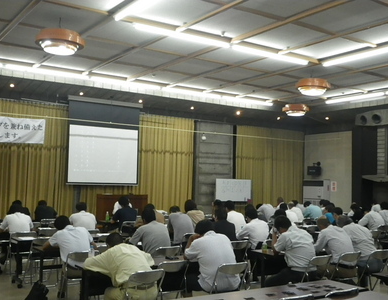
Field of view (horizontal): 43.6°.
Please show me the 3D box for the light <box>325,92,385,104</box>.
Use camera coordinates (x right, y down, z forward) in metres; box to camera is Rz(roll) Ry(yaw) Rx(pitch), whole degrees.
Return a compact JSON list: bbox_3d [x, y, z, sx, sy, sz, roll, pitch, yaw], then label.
[{"bbox_3d":[5.582,-1.815,17.011,0.130,0.100,2.420,4,-4,-34],"label":"light"}]

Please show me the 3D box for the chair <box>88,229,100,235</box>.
[{"bbox_3d":[-2.010,1.816,8.776,0.460,0.770,0.480,4,-5,-35],"label":"chair"}]

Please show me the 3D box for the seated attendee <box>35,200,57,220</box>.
[{"bbox_3d":[-3.531,1.791,11.510,0.520,1.200,0.780,4,-5,-35],"label":"seated attendee"}]

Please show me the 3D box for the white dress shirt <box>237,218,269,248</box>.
[{"bbox_3d":[1.072,1.498,8.699,0.530,0.600,0.460,4,-4,-34],"label":"white dress shirt"}]

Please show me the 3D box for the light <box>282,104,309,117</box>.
[{"bbox_3d":[3.545,-1.377,16.917,0.890,0.340,0.890,1,-4,0],"label":"light"}]

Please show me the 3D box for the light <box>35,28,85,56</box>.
[{"bbox_3d":[-2.451,-1.974,8.909,0.890,0.340,0.890,1,-4,0],"label":"light"}]

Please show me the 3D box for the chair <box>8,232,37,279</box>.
[{"bbox_3d":[-3.041,1.806,8.488,0.460,0.760,0.470,4,-4,-33],"label":"chair"}]

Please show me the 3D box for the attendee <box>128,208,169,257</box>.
[{"bbox_3d":[-0.613,1.508,7.129,0.540,1.280,0.800,4,-5,-35],"label":"attendee"}]

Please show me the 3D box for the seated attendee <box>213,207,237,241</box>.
[{"bbox_3d":[0.465,1.586,7.958,0.500,1.280,0.780,4,-5,-35],"label":"seated attendee"}]

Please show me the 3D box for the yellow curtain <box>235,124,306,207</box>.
[{"bbox_3d":[3.461,1.111,21.660,4.087,4.058,0.200,4,-4,-33],"label":"yellow curtain"}]

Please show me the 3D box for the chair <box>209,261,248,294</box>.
[{"bbox_3d":[0.339,1.683,5.679,0.460,0.770,0.490,4,-5,-37],"label":"chair"}]

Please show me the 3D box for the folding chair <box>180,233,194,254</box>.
[{"bbox_3d":[-0.155,1.961,9.304,0.460,0.770,0.480,4,-4,-34],"label":"folding chair"}]

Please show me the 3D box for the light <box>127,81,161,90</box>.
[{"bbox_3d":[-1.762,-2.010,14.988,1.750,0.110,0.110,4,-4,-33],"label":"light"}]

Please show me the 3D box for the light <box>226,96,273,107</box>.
[{"bbox_3d":[1.972,-1.762,17.453,2.345,0.110,0.110,4,-4,-33],"label":"light"}]

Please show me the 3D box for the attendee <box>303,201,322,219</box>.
[{"bbox_3d":[3.090,1.963,12.547,0.540,1.220,0.800,3,-5,-35],"label":"attendee"}]

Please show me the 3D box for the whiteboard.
[{"bbox_3d":[1.590,1.619,19.500,1.810,0.920,0.060,4,-4,-34],"label":"whiteboard"}]

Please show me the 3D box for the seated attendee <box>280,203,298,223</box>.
[{"bbox_3d":[2.371,1.915,11.986,0.540,1.220,0.800,3,-5,-35],"label":"seated attendee"}]

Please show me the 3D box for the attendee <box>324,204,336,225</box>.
[{"bbox_3d":[3.140,1.888,11.318,0.480,1.240,0.780,4,-5,-35],"label":"attendee"}]

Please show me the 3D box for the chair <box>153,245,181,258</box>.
[{"bbox_3d":[-0.518,1.754,6.986,0.460,0.770,0.480,3,-5,-35],"label":"chair"}]

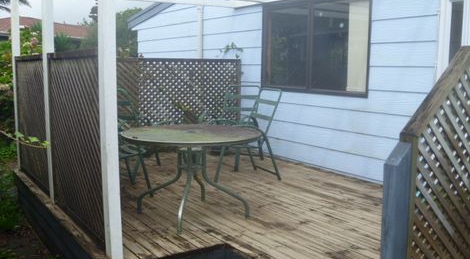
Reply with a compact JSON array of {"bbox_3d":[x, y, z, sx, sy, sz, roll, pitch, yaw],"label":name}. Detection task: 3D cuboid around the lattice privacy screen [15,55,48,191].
[{"bbox_3d":[-2.218,-0.103,5.086,0.050,1.400,1.560,-5,9,-35],"label":"lattice privacy screen"}]

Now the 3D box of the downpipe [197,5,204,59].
[{"bbox_3d":[-0.607,-0.878,8.026,0.085,2.800,0.090,-5,9,-34],"label":"downpipe"}]

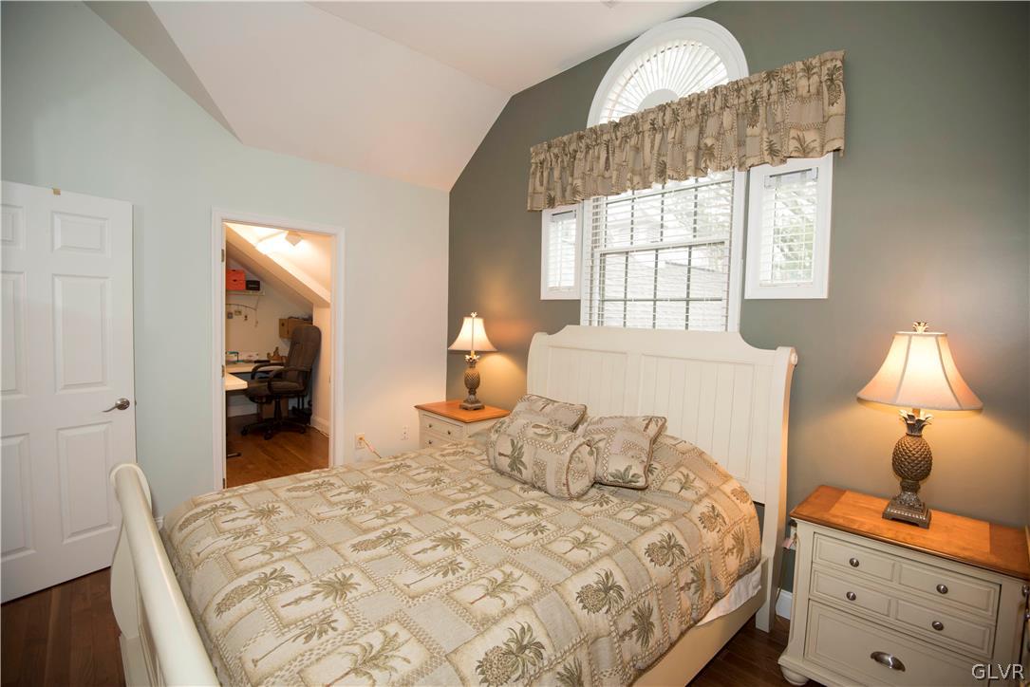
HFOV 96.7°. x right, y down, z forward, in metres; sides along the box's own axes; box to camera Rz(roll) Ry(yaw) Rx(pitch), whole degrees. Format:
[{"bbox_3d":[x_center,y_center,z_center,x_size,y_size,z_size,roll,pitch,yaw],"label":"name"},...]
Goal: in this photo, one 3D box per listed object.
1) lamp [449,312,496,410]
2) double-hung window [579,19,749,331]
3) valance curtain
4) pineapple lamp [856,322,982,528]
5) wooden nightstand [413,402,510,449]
[{"bbox_3d":[-0.351,0.143,3.720,0.390,0.775,0.390,1,3,0],"label":"lamp"},{"bbox_3d":[0.848,-0.865,2.765,1.020,2.040,0.100,5,5,43],"label":"double-hung window"},{"bbox_3d":[0.813,-1.139,2.719,1.880,0.480,0.100,5,5,43],"label":"valance curtain"},{"bbox_3d":[1.587,0.312,1.822,0.390,0.790,0.390,5,5,43],"label":"pineapple lamp"},{"bbox_3d":[-0.450,0.880,3.751,0.700,0.680,0.470,5,5,43],"label":"wooden nightstand"}]

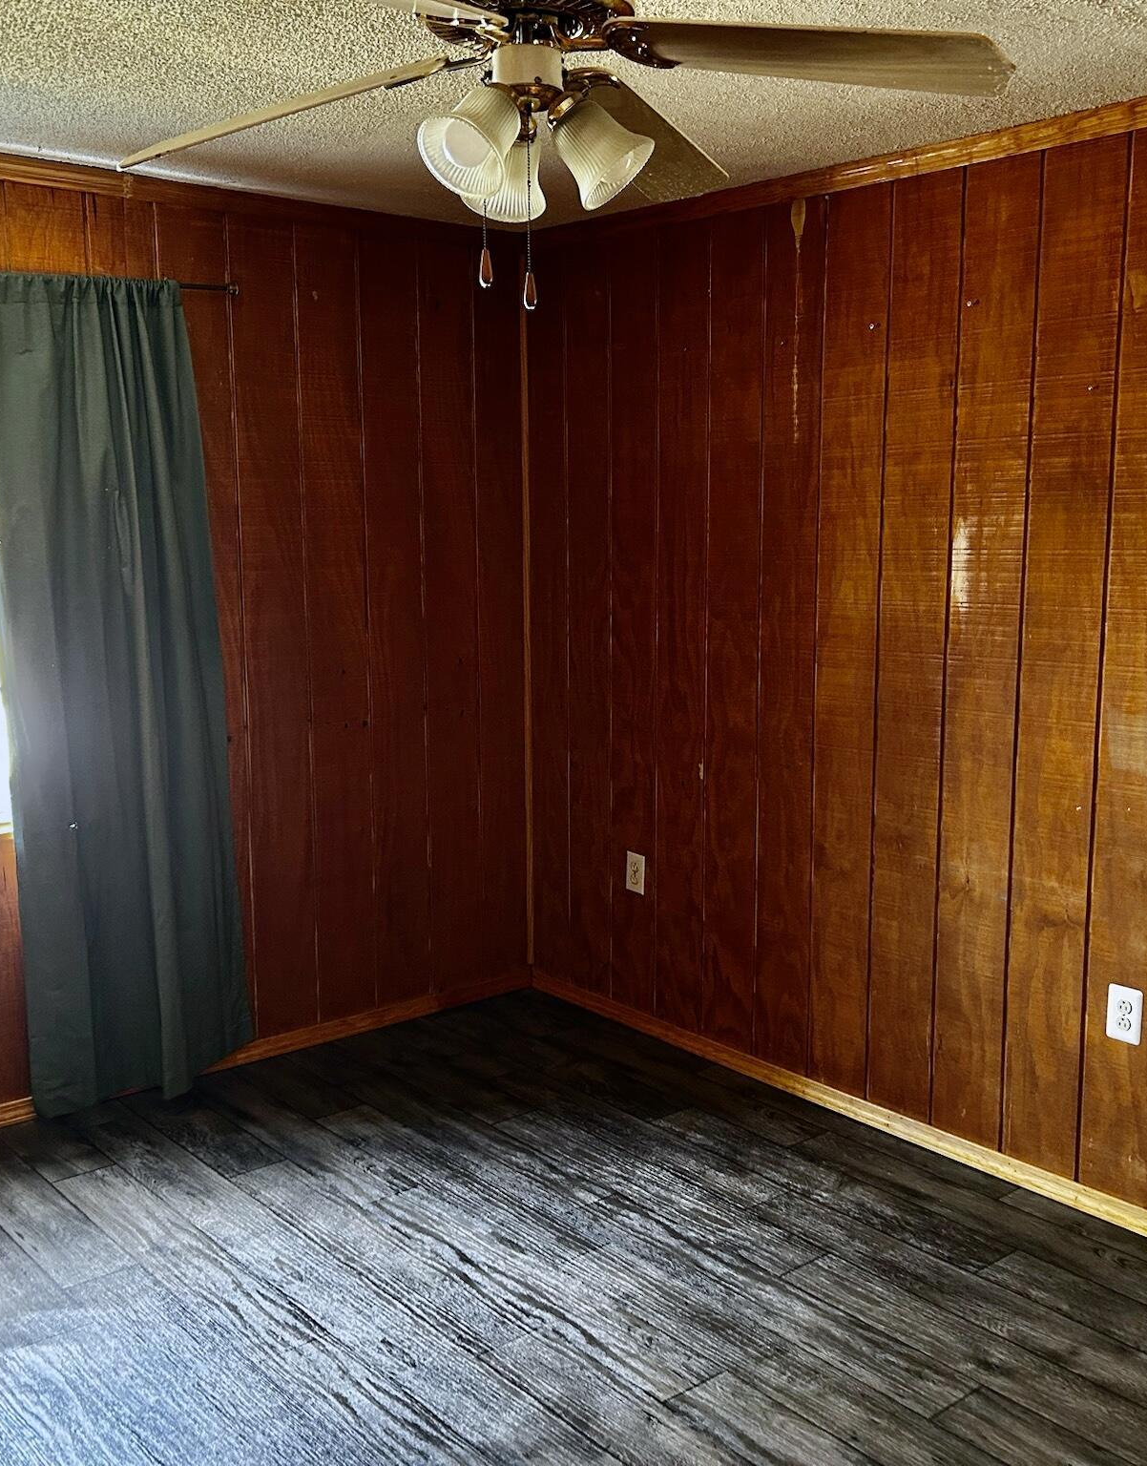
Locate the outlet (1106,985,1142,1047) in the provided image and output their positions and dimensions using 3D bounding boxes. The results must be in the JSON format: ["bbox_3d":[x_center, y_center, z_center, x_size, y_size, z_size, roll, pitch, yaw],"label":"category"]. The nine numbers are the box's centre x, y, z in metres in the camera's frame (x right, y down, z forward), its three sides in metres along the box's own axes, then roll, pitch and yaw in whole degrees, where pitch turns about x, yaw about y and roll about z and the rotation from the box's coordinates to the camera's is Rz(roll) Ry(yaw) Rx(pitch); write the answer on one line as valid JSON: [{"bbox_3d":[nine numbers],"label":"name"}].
[{"bbox_3d":[1.210,0.622,3.232,0.010,0.124,0.080,-7,11,-39],"label":"outlet"}]

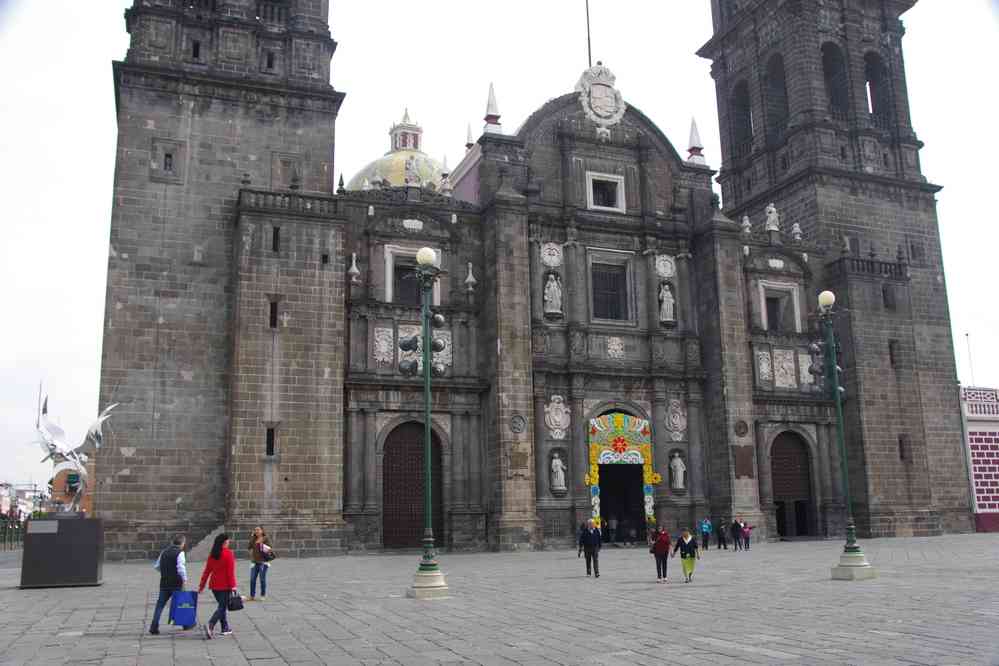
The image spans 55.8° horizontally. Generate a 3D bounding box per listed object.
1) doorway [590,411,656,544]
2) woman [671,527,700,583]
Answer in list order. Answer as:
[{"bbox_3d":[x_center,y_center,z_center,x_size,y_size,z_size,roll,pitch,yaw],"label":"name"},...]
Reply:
[{"bbox_3d":[7.848,9.450,62.281,4.790,8.676,1.200,4,-12,-23],"label":"doorway"},{"bbox_3d":[5.265,6.307,26.850,0.720,1.510,0.420,-3,-12,7],"label":"woman"}]

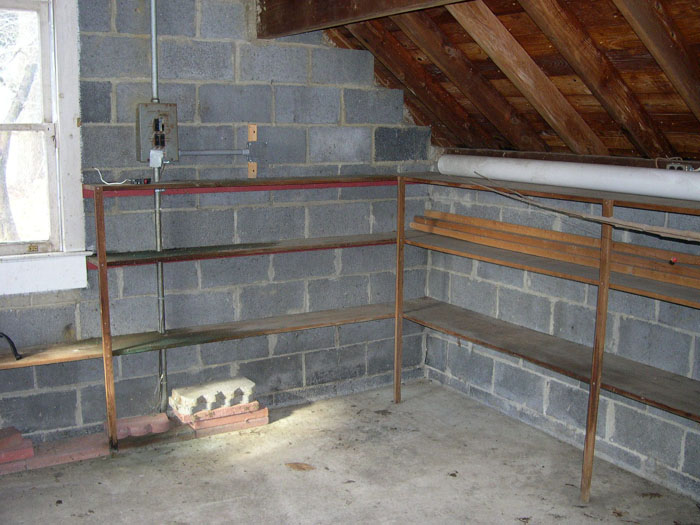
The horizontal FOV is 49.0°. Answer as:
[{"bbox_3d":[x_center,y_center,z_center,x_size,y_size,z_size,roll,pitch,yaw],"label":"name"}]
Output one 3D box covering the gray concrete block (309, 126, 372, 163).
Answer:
[{"bbox_3d":[-0.099,-0.647,4.244,0.396,0.193,0.194,-5,11,-31],"label":"gray concrete block"}]

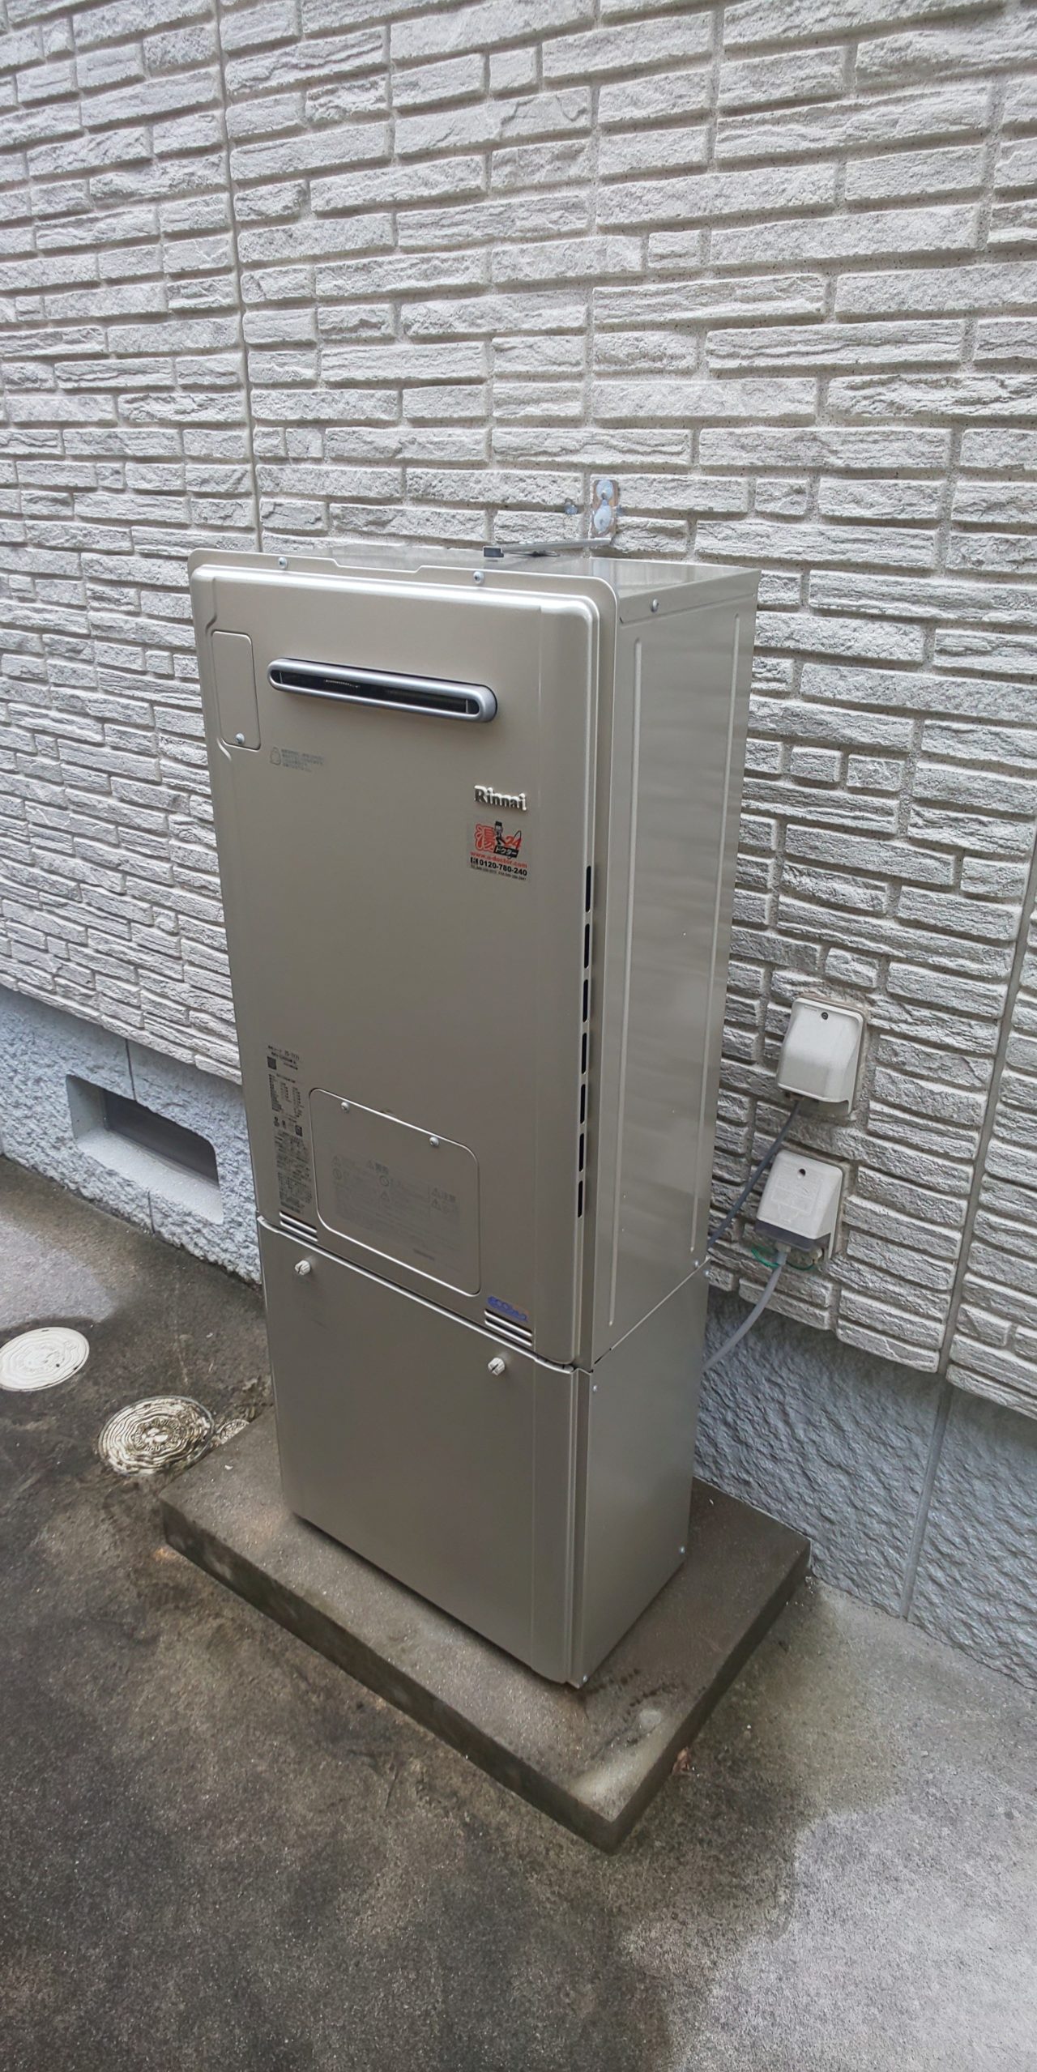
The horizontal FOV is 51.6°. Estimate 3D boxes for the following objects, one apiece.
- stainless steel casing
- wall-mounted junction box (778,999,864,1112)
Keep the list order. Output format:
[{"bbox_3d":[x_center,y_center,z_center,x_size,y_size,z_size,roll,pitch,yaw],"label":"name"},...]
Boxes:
[{"bbox_3d":[-0.059,0.125,1.223,0.490,1.217,0.257,17,29,33],"label":"stainless steel casing"},{"bbox_3d":[0.325,0.028,1.175,0.082,0.119,0.037,17,29,33],"label":"wall-mounted junction box"}]

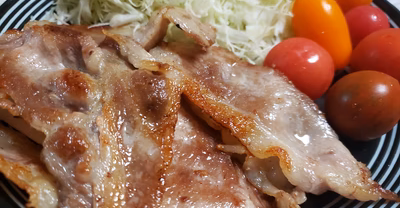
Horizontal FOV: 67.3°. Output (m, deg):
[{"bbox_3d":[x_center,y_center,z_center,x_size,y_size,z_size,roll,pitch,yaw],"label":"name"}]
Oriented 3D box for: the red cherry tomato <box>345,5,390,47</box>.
[{"bbox_3d":[0.092,-0.042,0.165,0.023,0.023,0.023,28,54,20],"label":"red cherry tomato"}]

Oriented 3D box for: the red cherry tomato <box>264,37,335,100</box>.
[{"bbox_3d":[0.046,-0.016,0.140,0.030,0.029,0.030,20,51,15],"label":"red cherry tomato"}]

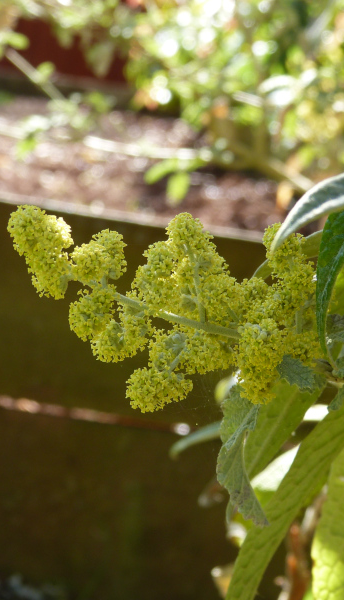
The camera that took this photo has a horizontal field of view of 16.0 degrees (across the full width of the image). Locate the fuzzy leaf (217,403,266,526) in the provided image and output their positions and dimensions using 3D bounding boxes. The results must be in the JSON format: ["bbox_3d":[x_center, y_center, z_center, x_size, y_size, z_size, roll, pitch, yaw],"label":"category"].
[{"bbox_3d":[0.028,0.066,0.505,0.021,0.055,0.022,-2,12,11],"label":"fuzzy leaf"}]

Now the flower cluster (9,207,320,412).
[{"bbox_3d":[-0.004,0.005,0.500,0.135,0.082,0.078,8,15,0],"label":"flower cluster"}]

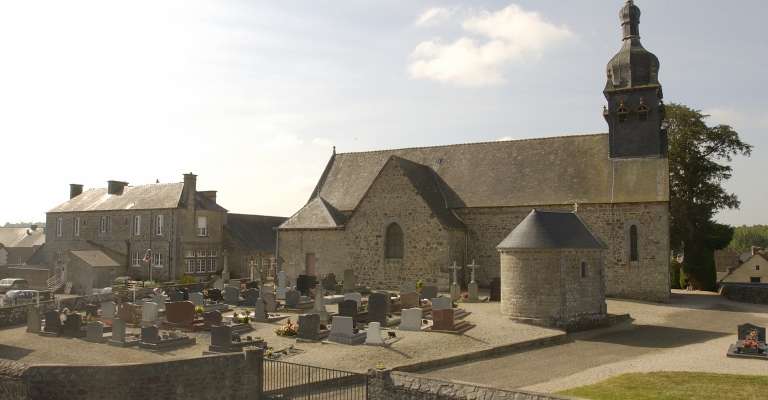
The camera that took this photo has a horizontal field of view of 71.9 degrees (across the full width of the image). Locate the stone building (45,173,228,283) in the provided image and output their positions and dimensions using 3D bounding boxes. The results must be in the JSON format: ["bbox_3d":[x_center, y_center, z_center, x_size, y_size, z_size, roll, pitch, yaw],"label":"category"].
[{"bbox_3d":[-26.359,3.008,55.305,19.600,10.400,6.400,-2,-5,26],"label":"stone building"}]

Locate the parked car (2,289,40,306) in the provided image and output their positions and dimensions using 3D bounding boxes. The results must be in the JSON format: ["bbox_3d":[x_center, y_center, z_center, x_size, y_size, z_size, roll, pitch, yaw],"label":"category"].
[{"bbox_3d":[-32.725,8.965,48.000,1.670,1.500,3.900,-1,-4,12],"label":"parked car"}]

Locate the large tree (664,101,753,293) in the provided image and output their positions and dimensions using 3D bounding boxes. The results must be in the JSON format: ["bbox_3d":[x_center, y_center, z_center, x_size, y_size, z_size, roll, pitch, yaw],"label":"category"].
[{"bbox_3d":[24.208,-0.268,40.500,7.800,14.200,7.800,0,-4,0],"label":"large tree"}]

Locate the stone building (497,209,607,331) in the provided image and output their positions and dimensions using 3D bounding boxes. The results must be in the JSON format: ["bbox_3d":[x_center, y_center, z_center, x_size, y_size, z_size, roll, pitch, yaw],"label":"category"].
[{"bbox_3d":[8.043,3.203,26.493,4.930,5.440,3.580,3,-5,-33],"label":"stone building"}]

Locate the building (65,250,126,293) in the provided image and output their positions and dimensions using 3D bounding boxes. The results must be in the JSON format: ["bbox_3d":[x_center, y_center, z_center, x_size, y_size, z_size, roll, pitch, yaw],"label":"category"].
[{"bbox_3d":[-27.315,6.782,50.196,3.800,3.850,3.500,-2,-5,26],"label":"building"}]

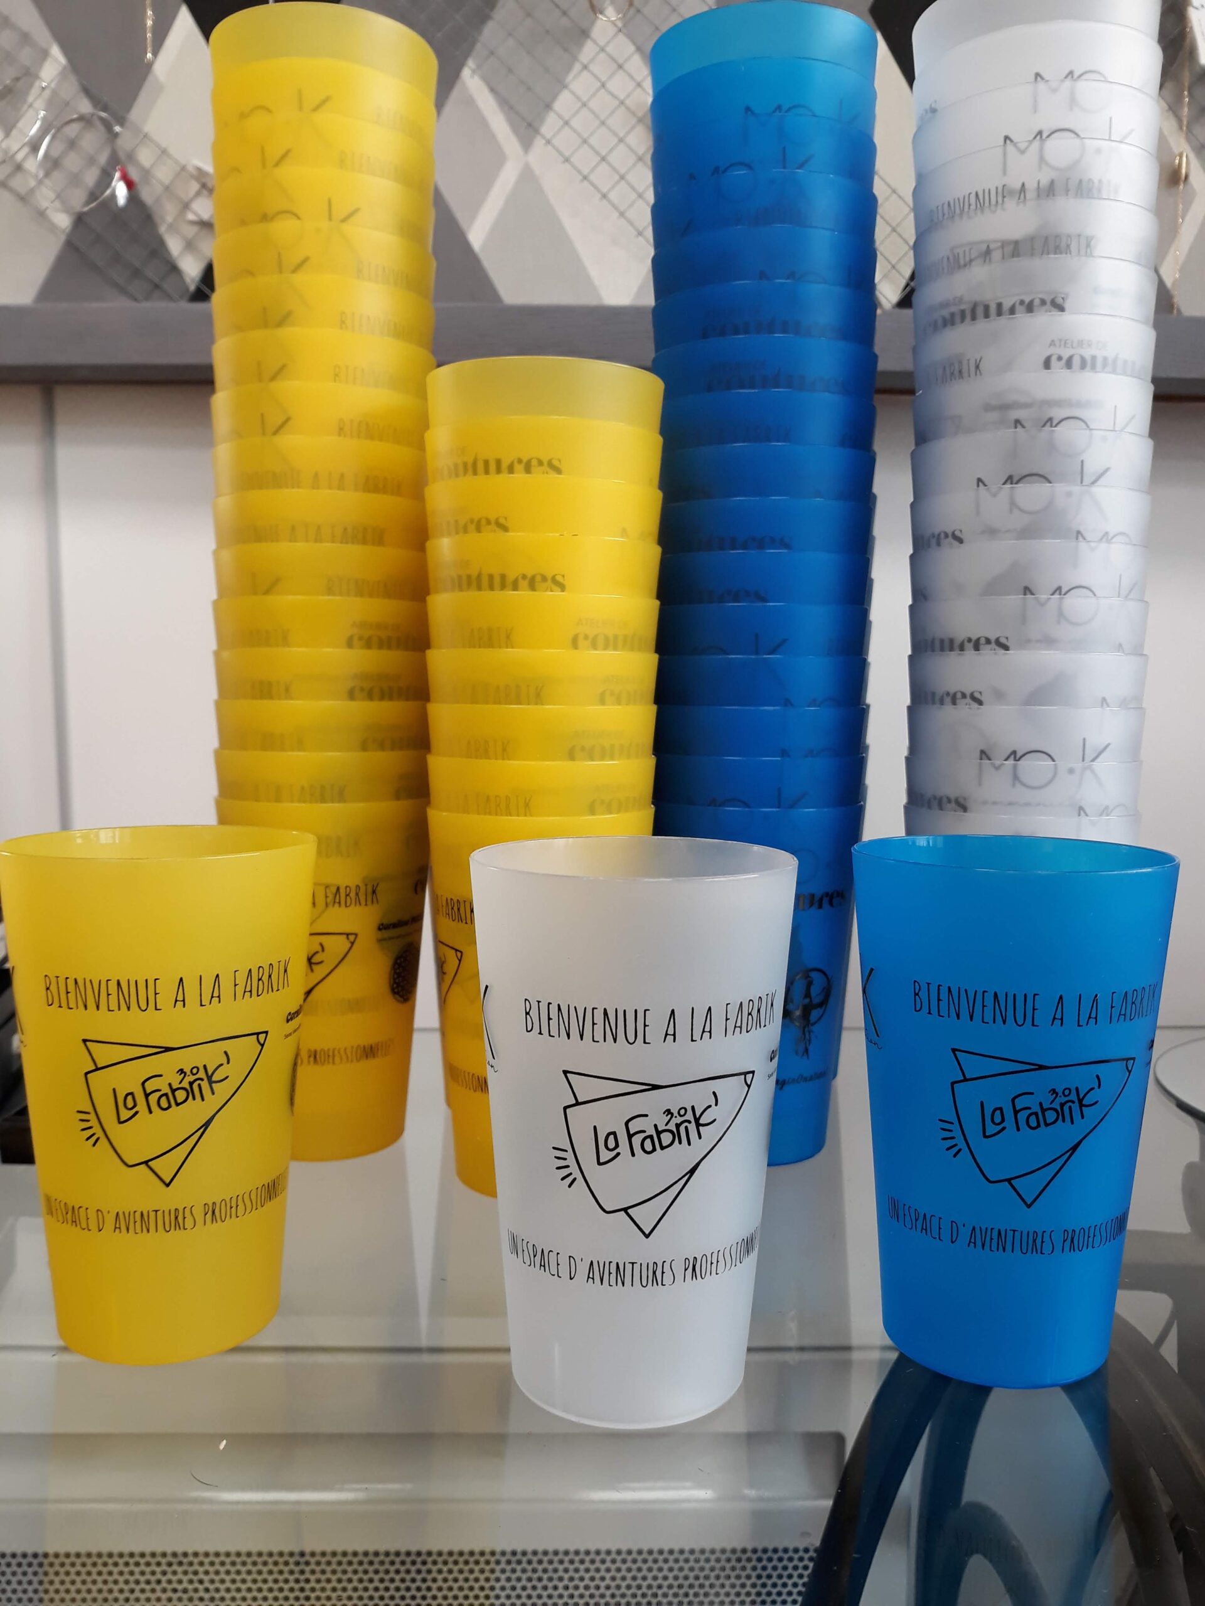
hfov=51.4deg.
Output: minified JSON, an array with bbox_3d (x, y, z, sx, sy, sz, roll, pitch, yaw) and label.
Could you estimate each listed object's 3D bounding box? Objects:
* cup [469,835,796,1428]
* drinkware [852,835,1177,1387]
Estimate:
[{"bbox_3d":[0.007,0.073,0.293,0.075,0.121,0.075,1,5,0],"label":"cup"},{"bbox_3d":[0.098,0.072,0.310,0.075,0.121,0.075,1,5,2],"label":"drinkware"}]

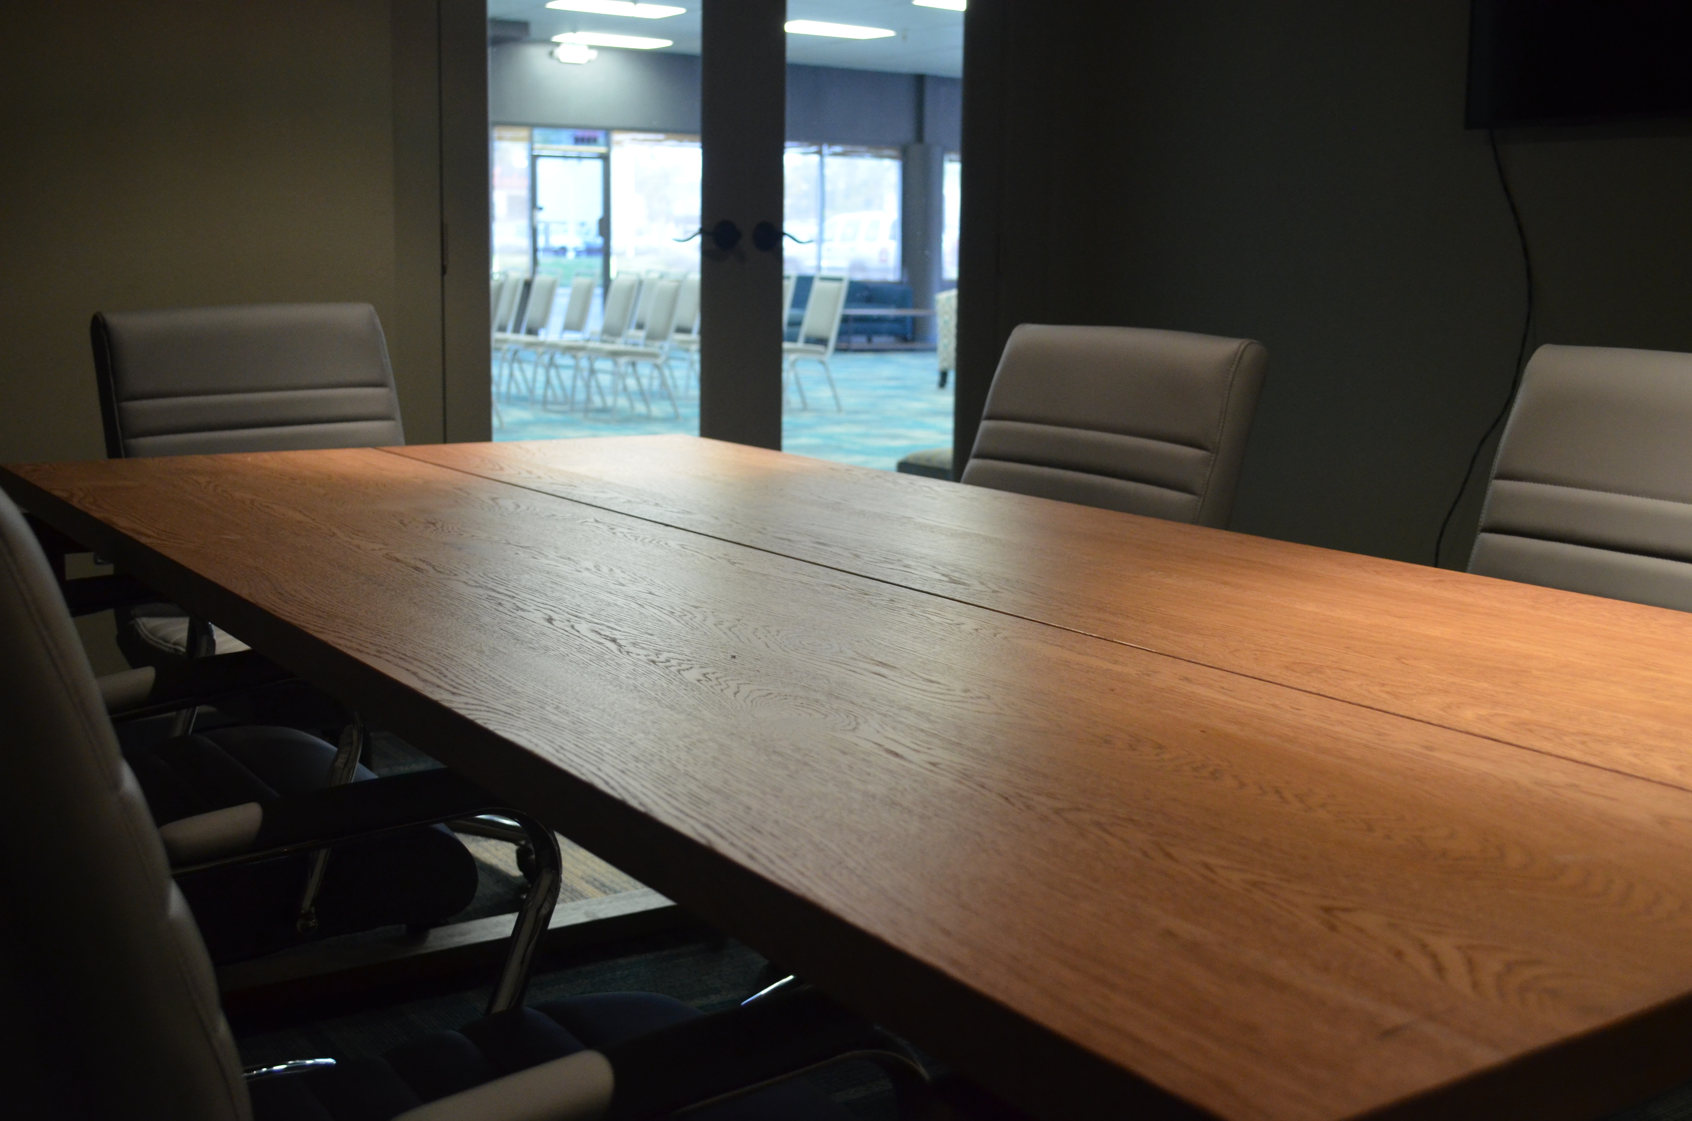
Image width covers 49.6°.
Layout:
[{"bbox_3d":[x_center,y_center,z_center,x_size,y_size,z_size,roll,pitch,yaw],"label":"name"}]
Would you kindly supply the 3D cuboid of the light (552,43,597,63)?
[{"bbox_3d":[-2.902,-5.426,19.588,0.500,0.230,0.150,-5,11,-34],"label":"light"}]

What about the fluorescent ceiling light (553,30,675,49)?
[{"bbox_3d":[-2.487,-5.509,19.321,1.200,0.080,0.600,-5,11,-34],"label":"fluorescent ceiling light"}]

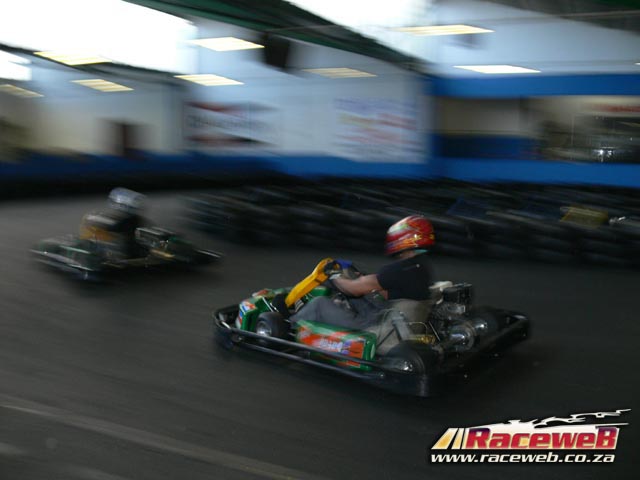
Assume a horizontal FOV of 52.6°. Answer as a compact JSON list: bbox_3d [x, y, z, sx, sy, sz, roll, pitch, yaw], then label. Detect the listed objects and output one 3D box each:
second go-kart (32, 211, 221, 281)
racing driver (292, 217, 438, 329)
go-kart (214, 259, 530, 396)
[{"bbox_3d":[-2.551,0.019,8.488,1.400,0.640,1.900,6,10,40],"label":"second go-kart"},{"bbox_3d":[0.328,0.280,4.825,1.160,0.920,0.540,6,10,39],"label":"racing driver"},{"bbox_3d":[0.345,0.475,4.838,1.900,0.650,1.400,6,10,39],"label":"go-kart"}]

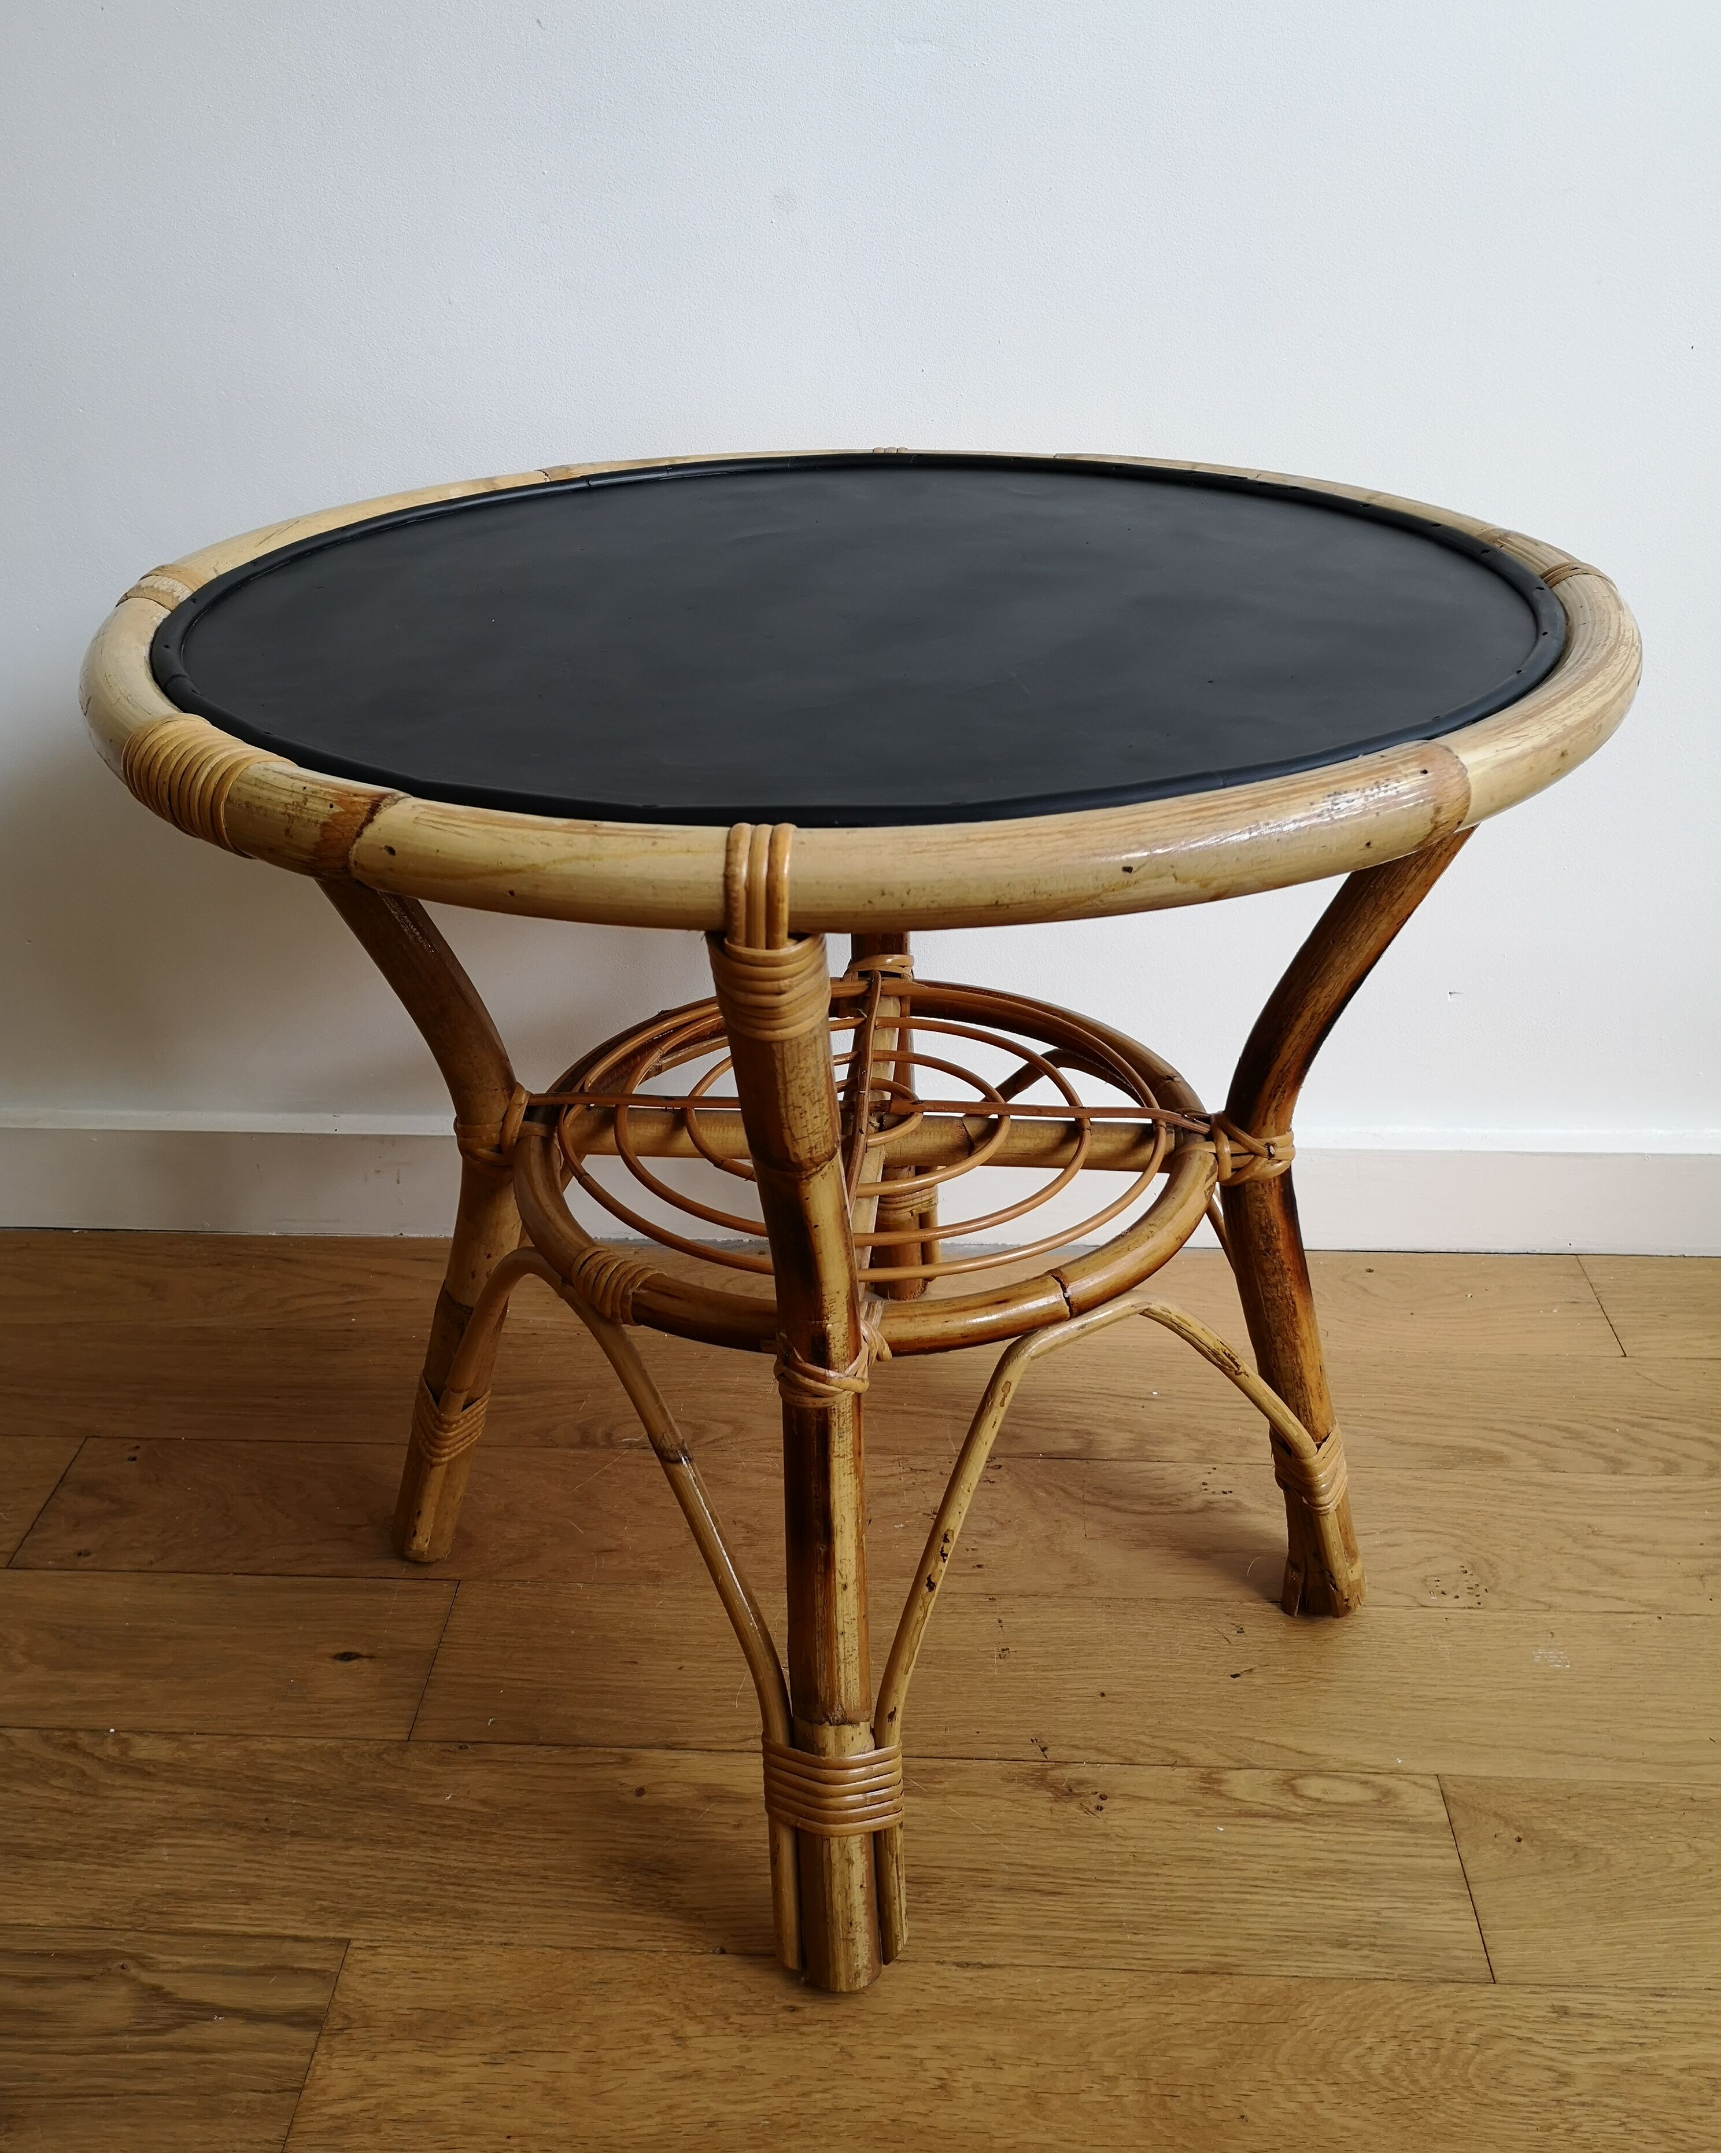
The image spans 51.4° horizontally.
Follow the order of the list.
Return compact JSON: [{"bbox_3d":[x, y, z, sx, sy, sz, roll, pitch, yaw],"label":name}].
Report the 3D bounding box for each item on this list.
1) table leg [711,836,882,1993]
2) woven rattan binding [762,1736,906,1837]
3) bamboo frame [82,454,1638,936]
[{"bbox_3d":[-0.015,0.164,0.703,0.044,0.554,0.139,1,29,4],"label":"table leg"},{"bbox_3d":[-0.010,0.304,0.790,0.062,0.042,0.044,1,16,4],"label":"woven rattan binding"},{"bbox_3d":[-0.001,-0.204,0.784,0.640,0.038,0.640,1,29,4],"label":"bamboo frame"}]

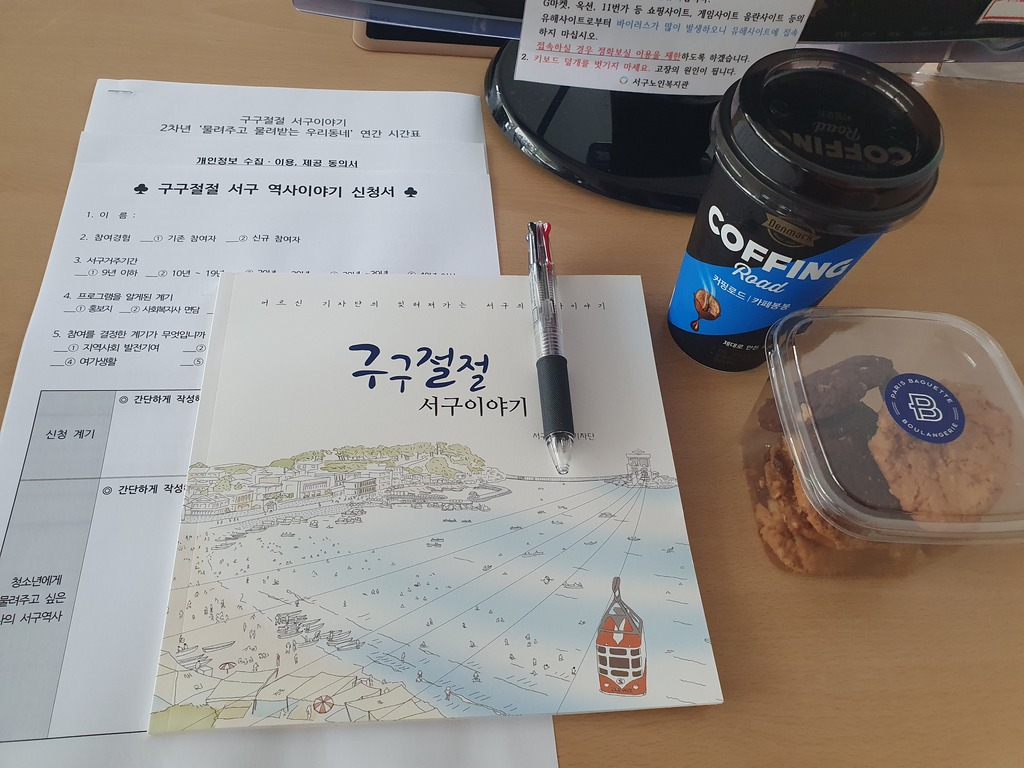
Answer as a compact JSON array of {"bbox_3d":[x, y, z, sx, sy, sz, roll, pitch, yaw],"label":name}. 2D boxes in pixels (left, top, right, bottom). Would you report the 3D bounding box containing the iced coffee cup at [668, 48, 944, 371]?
[{"bbox_3d":[0.110,-0.062,0.325,0.082,0.127,0.082,23,59,8],"label":"iced coffee cup"}]

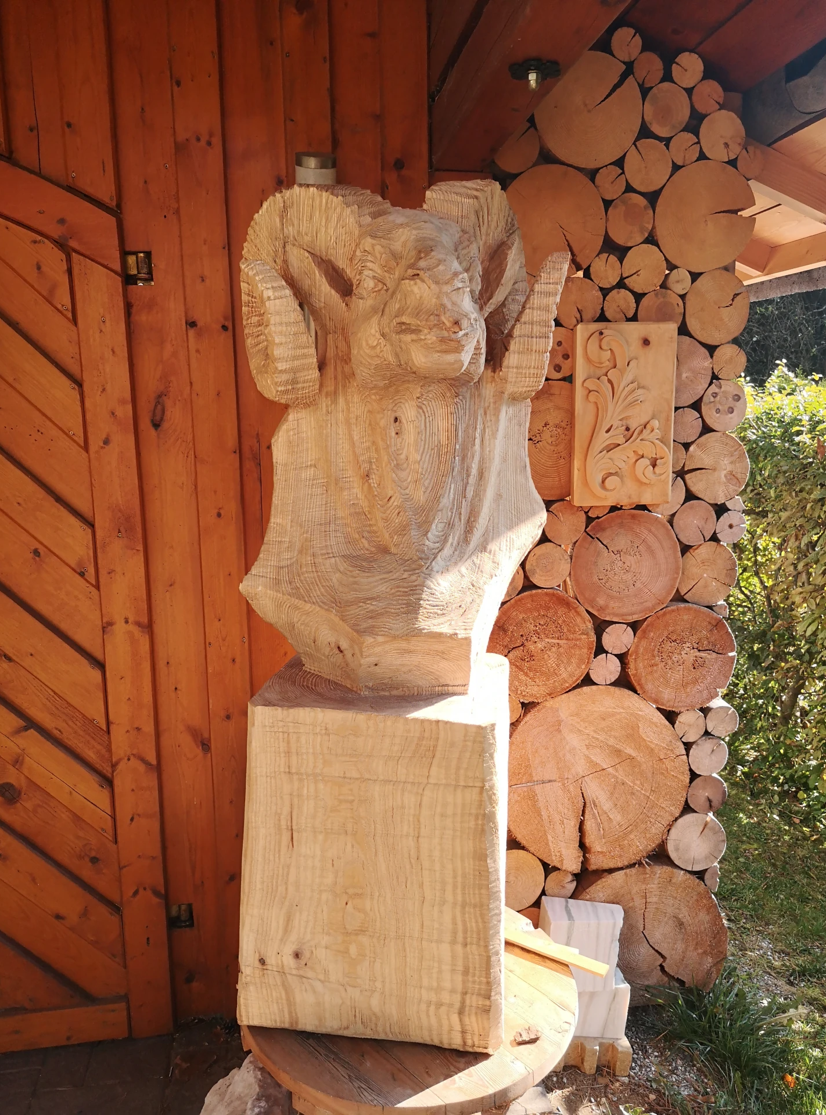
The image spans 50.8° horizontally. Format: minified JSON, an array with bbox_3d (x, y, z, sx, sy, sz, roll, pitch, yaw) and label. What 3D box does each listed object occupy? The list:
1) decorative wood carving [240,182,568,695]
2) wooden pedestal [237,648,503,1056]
[{"bbox_3d":[-0.033,-0.177,1.418,0.510,0.801,0.398,-3,10,-15],"label":"decorative wood carving"},{"bbox_3d":[-0.058,0.492,1.541,0.433,0.554,0.326,1,10,9],"label":"wooden pedestal"}]

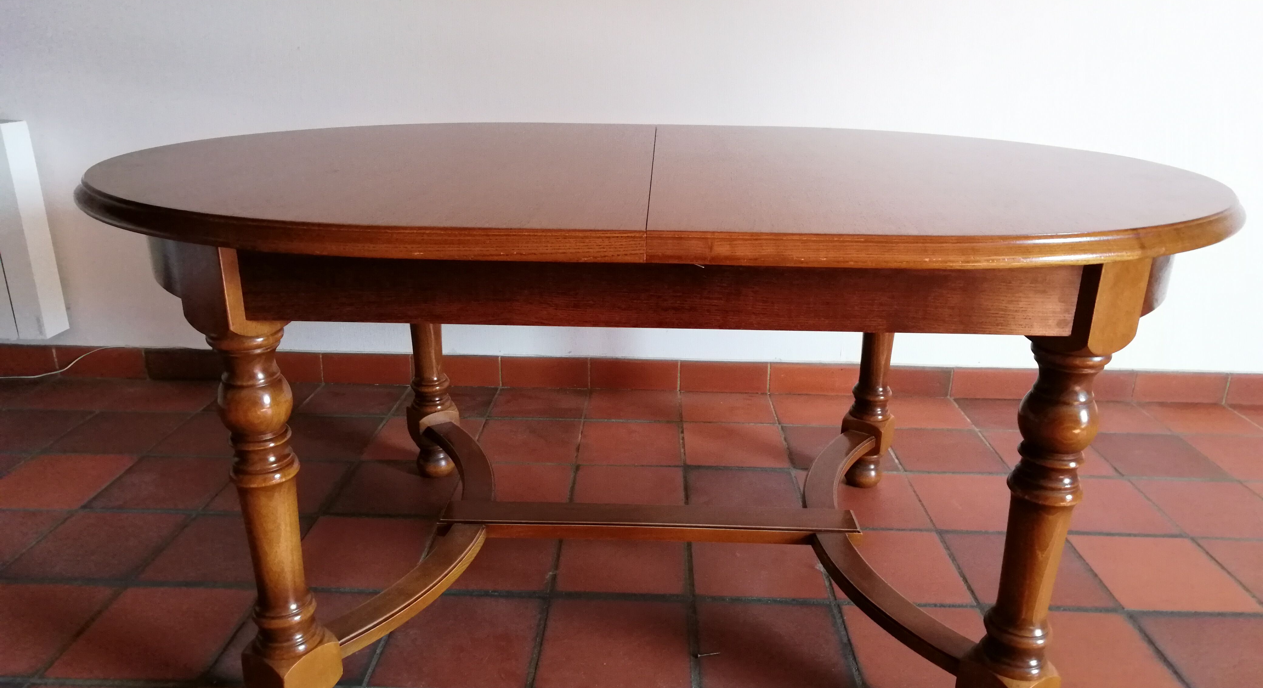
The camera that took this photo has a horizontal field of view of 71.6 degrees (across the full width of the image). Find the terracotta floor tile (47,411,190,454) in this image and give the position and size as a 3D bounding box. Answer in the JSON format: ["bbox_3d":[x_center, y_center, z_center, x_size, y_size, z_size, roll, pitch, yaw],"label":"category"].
[{"bbox_3d":[-1.271,0.226,2.177,0.241,0.015,0.241,1,19,1],"label":"terracotta floor tile"}]

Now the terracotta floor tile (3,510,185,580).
[{"bbox_3d":[-1.050,0.403,1.734,0.242,0.015,0.239,1,19,1],"label":"terracotta floor tile"}]

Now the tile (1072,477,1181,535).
[{"bbox_3d":[1.011,0.356,1.906,0.242,0.015,0.240,1,19,1],"label":"tile"}]

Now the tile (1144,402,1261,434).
[{"bbox_3d":[1.528,0.205,2.354,0.240,0.014,0.212,1,19,1],"label":"tile"}]

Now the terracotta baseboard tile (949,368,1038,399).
[{"bbox_3d":[1.020,0.106,2.441,0.247,0.095,0.012,1,19,1],"label":"terracotta baseboard tile"}]

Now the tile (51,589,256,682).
[{"bbox_3d":[-0.798,0.492,1.490,0.245,0.015,0.240,1,19,1],"label":"tile"}]

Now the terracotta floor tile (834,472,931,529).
[{"bbox_3d":[0.510,0.350,1.945,0.246,0.015,0.246,1,19,1],"label":"terracotta floor tile"}]

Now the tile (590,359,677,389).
[{"bbox_3d":[0.009,0.086,2.477,0.245,0.091,0.012,1,19,1],"label":"tile"}]

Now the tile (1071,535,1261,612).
[{"bbox_3d":[1.000,0.436,1.658,0.240,0.014,0.240,1,19,1],"label":"tile"}]

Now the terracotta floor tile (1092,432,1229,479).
[{"bbox_3d":[1.273,0.278,2.140,0.242,0.015,0.240,1,19,1],"label":"terracotta floor tile"}]

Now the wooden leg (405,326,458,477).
[{"bbox_3d":[-0.441,0.001,1.912,0.100,0.602,0.100,-10,21,-28],"label":"wooden leg"}]

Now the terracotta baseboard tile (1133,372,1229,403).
[{"bbox_3d":[1.532,0.117,2.443,0.245,0.091,0.012,1,19,1],"label":"terracotta baseboard tile"}]

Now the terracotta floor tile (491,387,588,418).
[{"bbox_3d":[-0.253,0.170,2.428,0.242,0.015,0.224,1,19,1],"label":"terracotta floor tile"}]

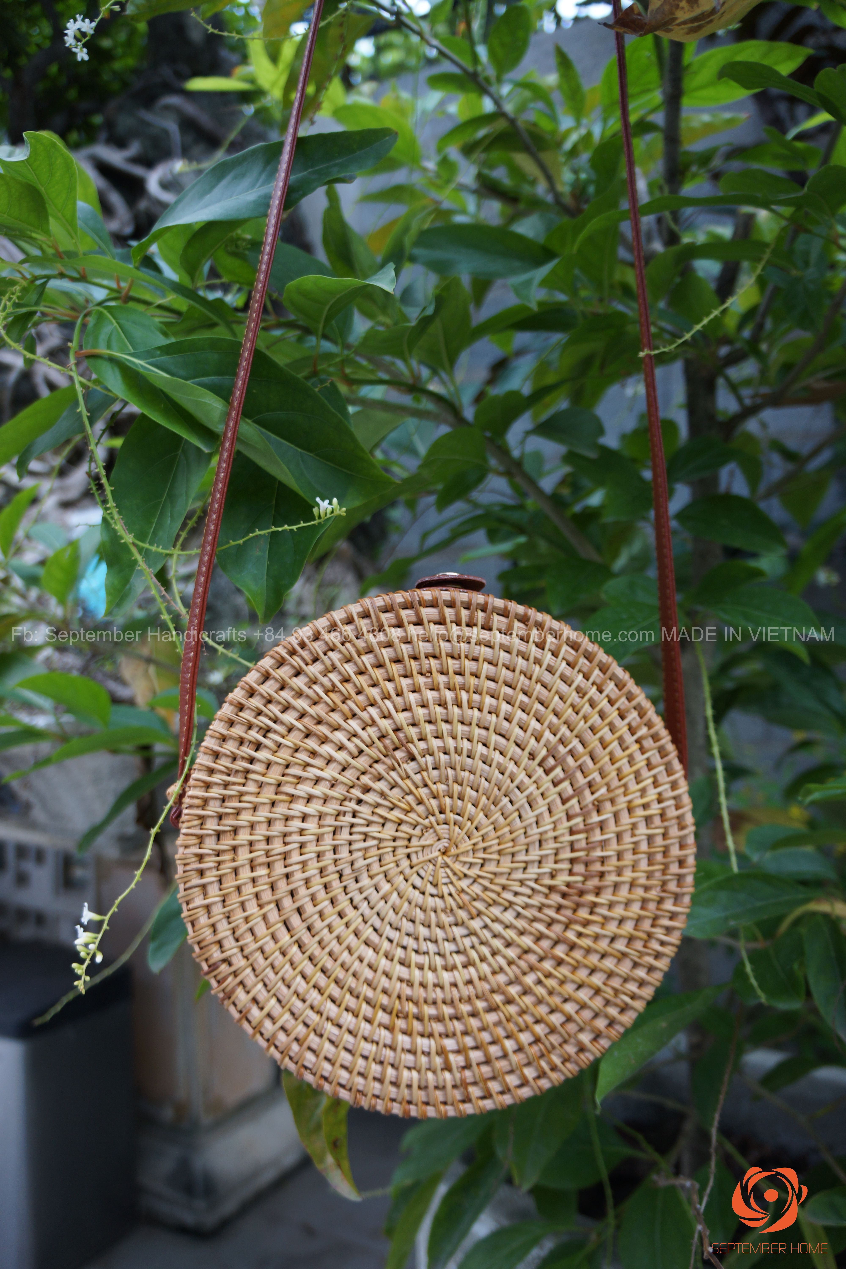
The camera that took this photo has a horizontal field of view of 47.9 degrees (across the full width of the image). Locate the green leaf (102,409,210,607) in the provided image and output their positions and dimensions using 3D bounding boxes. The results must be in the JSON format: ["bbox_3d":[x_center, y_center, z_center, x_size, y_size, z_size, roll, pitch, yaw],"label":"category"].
[{"bbox_3d":[-0.132,-0.060,0.470,0.041,0.096,0.022,23,-11,-4],"label":"green leaf"}]

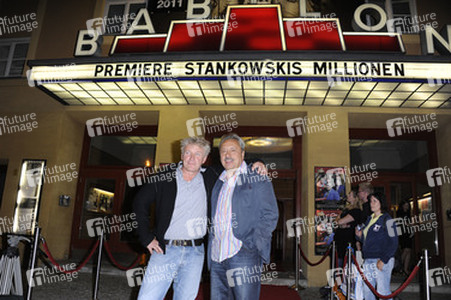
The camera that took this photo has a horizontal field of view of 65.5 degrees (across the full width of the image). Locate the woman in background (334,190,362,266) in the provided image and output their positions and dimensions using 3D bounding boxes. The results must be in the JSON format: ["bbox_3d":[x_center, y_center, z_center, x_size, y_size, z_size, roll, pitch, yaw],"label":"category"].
[{"bbox_3d":[1.778,1.405,5.061,0.420,1.620,0.500,5,-10,-14],"label":"woman in background"}]

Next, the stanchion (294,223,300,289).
[{"bbox_3d":[1.245,1.809,6.049,0.250,1.120,0.250,2,-10,0],"label":"stanchion"}]

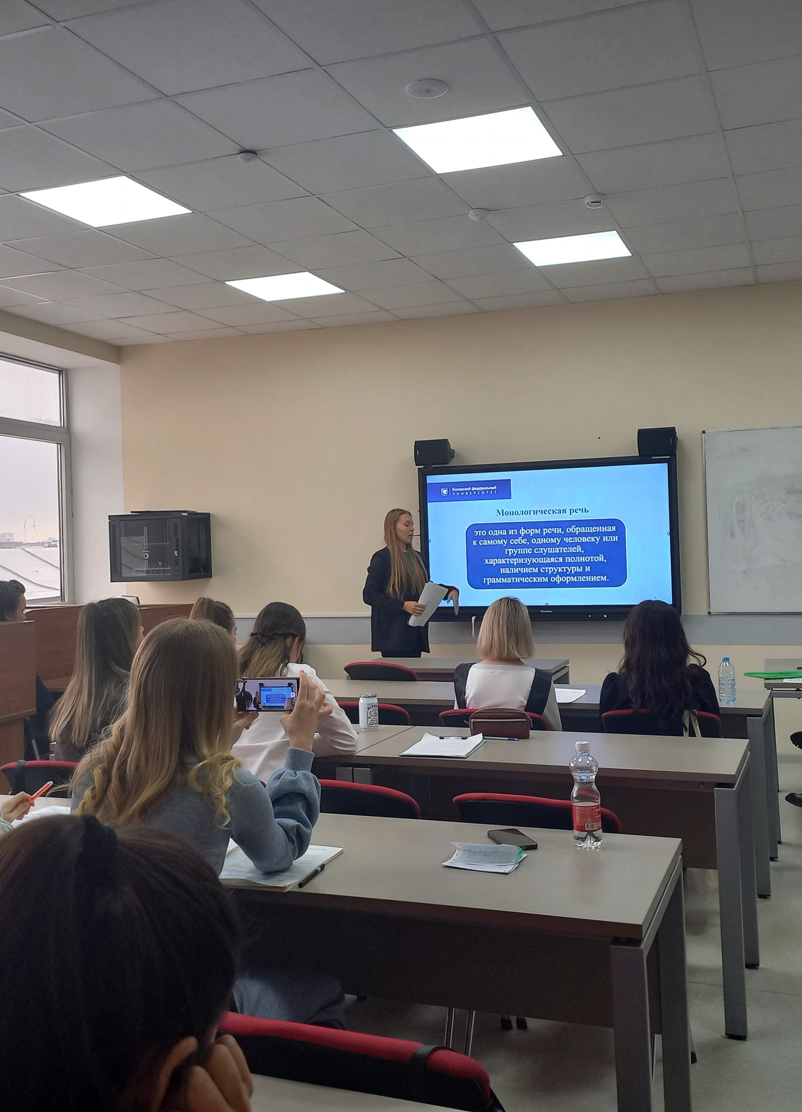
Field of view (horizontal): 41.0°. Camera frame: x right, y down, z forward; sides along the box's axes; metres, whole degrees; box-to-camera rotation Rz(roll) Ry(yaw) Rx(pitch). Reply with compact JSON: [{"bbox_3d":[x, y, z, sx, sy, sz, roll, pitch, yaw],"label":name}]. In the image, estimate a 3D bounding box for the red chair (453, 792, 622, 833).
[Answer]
[{"bbox_3d":[0.437,1.002,2.906,0.480,0.810,0.550,-2,0,21],"label":"red chair"}]

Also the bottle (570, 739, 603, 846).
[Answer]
[{"bbox_3d":[0.417,0.535,2.423,0.066,0.234,0.066,-2,0,21],"label":"bottle"}]

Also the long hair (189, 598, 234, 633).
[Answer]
[{"bbox_3d":[-0.855,0.328,4.875,0.230,0.300,0.200,-2,1,-43],"label":"long hair"}]

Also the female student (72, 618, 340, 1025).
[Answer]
[{"bbox_3d":[-0.360,0.784,2.087,0.500,1.310,0.750,-2,0,18],"label":"female student"}]

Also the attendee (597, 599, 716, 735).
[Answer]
[{"bbox_3d":[1.075,0.775,4.371,0.470,1.215,0.720,-2,0,21],"label":"attendee"}]

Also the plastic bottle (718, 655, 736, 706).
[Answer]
[{"bbox_3d":[1.363,0.520,4.487,0.068,0.205,0.068,-2,0,21],"label":"plastic bottle"}]

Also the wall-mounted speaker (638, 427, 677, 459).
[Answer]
[{"bbox_3d":[1.661,-0.734,6.940,0.235,0.178,0.170,-2,0,18],"label":"wall-mounted speaker"}]

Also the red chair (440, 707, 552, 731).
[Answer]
[{"bbox_3d":[0.460,0.995,4.432,0.480,0.810,0.550,-2,0,21],"label":"red chair"}]

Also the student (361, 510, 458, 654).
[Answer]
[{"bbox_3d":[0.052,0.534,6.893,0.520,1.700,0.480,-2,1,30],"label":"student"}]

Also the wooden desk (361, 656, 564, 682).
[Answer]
[{"bbox_3d":[0.373,1.016,6.421,1.230,0.750,0.600,-2,0,21],"label":"wooden desk"}]

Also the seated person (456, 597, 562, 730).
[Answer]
[{"bbox_3d":[0.515,0.780,4.547,0.470,1.235,0.720,-2,0,21],"label":"seated person"}]

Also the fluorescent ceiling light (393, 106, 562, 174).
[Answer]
[{"bbox_3d":[0.328,-1.706,4.329,0.590,0.050,0.590,-2,0,21],"label":"fluorescent ceiling light"}]

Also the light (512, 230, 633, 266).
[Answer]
[{"bbox_3d":[0.978,-1.720,6.003,0.580,0.040,0.580,-2,0,21],"label":"light"}]

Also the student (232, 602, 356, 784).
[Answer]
[{"bbox_3d":[-0.374,0.800,3.521,0.470,1.260,0.740,-2,0,24],"label":"student"}]

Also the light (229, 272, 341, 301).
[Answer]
[{"bbox_3d":[-0.694,-1.690,6.661,0.590,0.050,0.590,-2,0,21],"label":"light"}]

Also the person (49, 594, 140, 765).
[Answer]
[{"bbox_3d":[-0.910,0.802,3.674,0.480,1.300,0.720,-1,1,29],"label":"person"}]

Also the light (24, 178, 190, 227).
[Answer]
[{"bbox_3d":[-1.351,-1.647,4.978,0.580,0.040,0.580,-2,0,21],"label":"light"}]

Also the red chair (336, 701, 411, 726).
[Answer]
[{"bbox_3d":[-0.073,1.004,4.716,0.520,0.820,0.560,-2,0,21],"label":"red chair"}]

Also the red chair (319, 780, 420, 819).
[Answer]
[{"bbox_3d":[-0.055,1.016,3.131,0.480,0.810,0.550,-2,0,21],"label":"red chair"}]

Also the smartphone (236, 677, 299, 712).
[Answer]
[{"bbox_3d":[-0.300,0.304,2.340,0.160,0.075,0.009,0,5,8],"label":"smartphone"}]

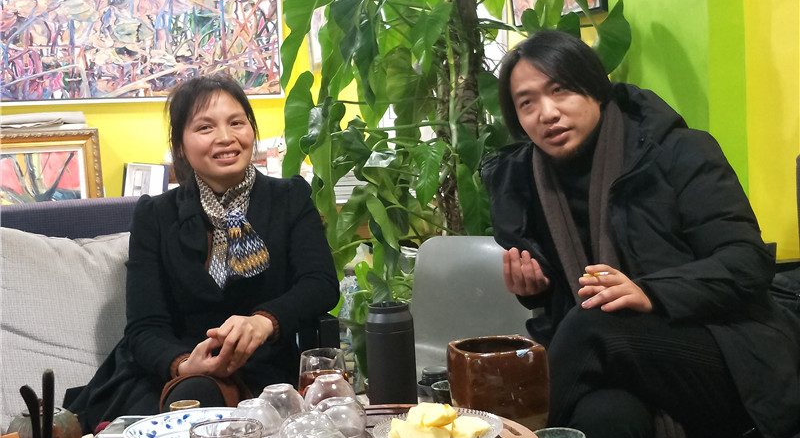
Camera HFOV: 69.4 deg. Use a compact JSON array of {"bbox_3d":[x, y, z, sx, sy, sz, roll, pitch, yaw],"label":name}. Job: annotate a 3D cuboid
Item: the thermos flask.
[{"bbox_3d":[-0.013,0.214,0.880,0.073,0.175,0.073,-2,-1,0],"label":"thermos flask"}]

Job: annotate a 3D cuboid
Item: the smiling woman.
[{"bbox_3d":[-0.400,0.280,1.210,0.560,1.180,0.680,-2,-1,-10],"label":"smiling woman"}]

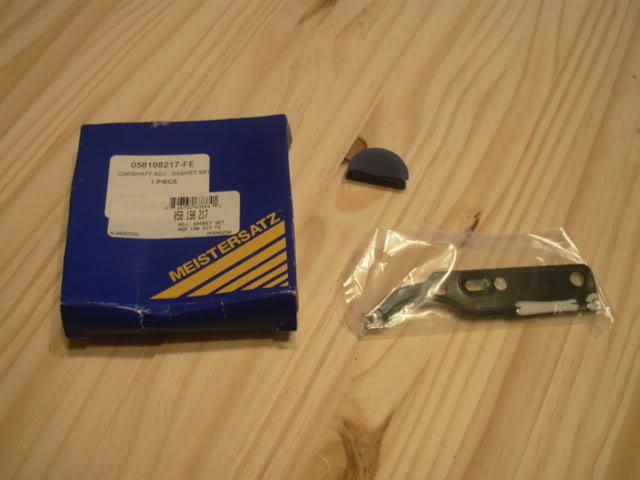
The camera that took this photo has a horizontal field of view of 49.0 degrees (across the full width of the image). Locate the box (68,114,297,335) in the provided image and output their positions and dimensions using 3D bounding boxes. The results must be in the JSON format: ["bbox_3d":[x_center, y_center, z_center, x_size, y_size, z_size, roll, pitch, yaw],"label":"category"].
[{"bbox_3d":[-0.071,-0.010,0.363,0.110,0.029,0.110,-3,59,-5],"label":"box"}]

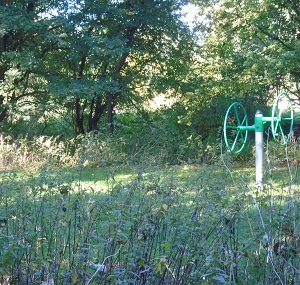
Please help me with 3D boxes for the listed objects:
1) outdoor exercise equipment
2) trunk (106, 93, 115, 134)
[{"bbox_3d":[1.776,-0.028,10.301,0.870,1.560,0.860,2,4,35],"label":"outdoor exercise equipment"},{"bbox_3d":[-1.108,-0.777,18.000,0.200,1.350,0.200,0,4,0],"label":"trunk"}]

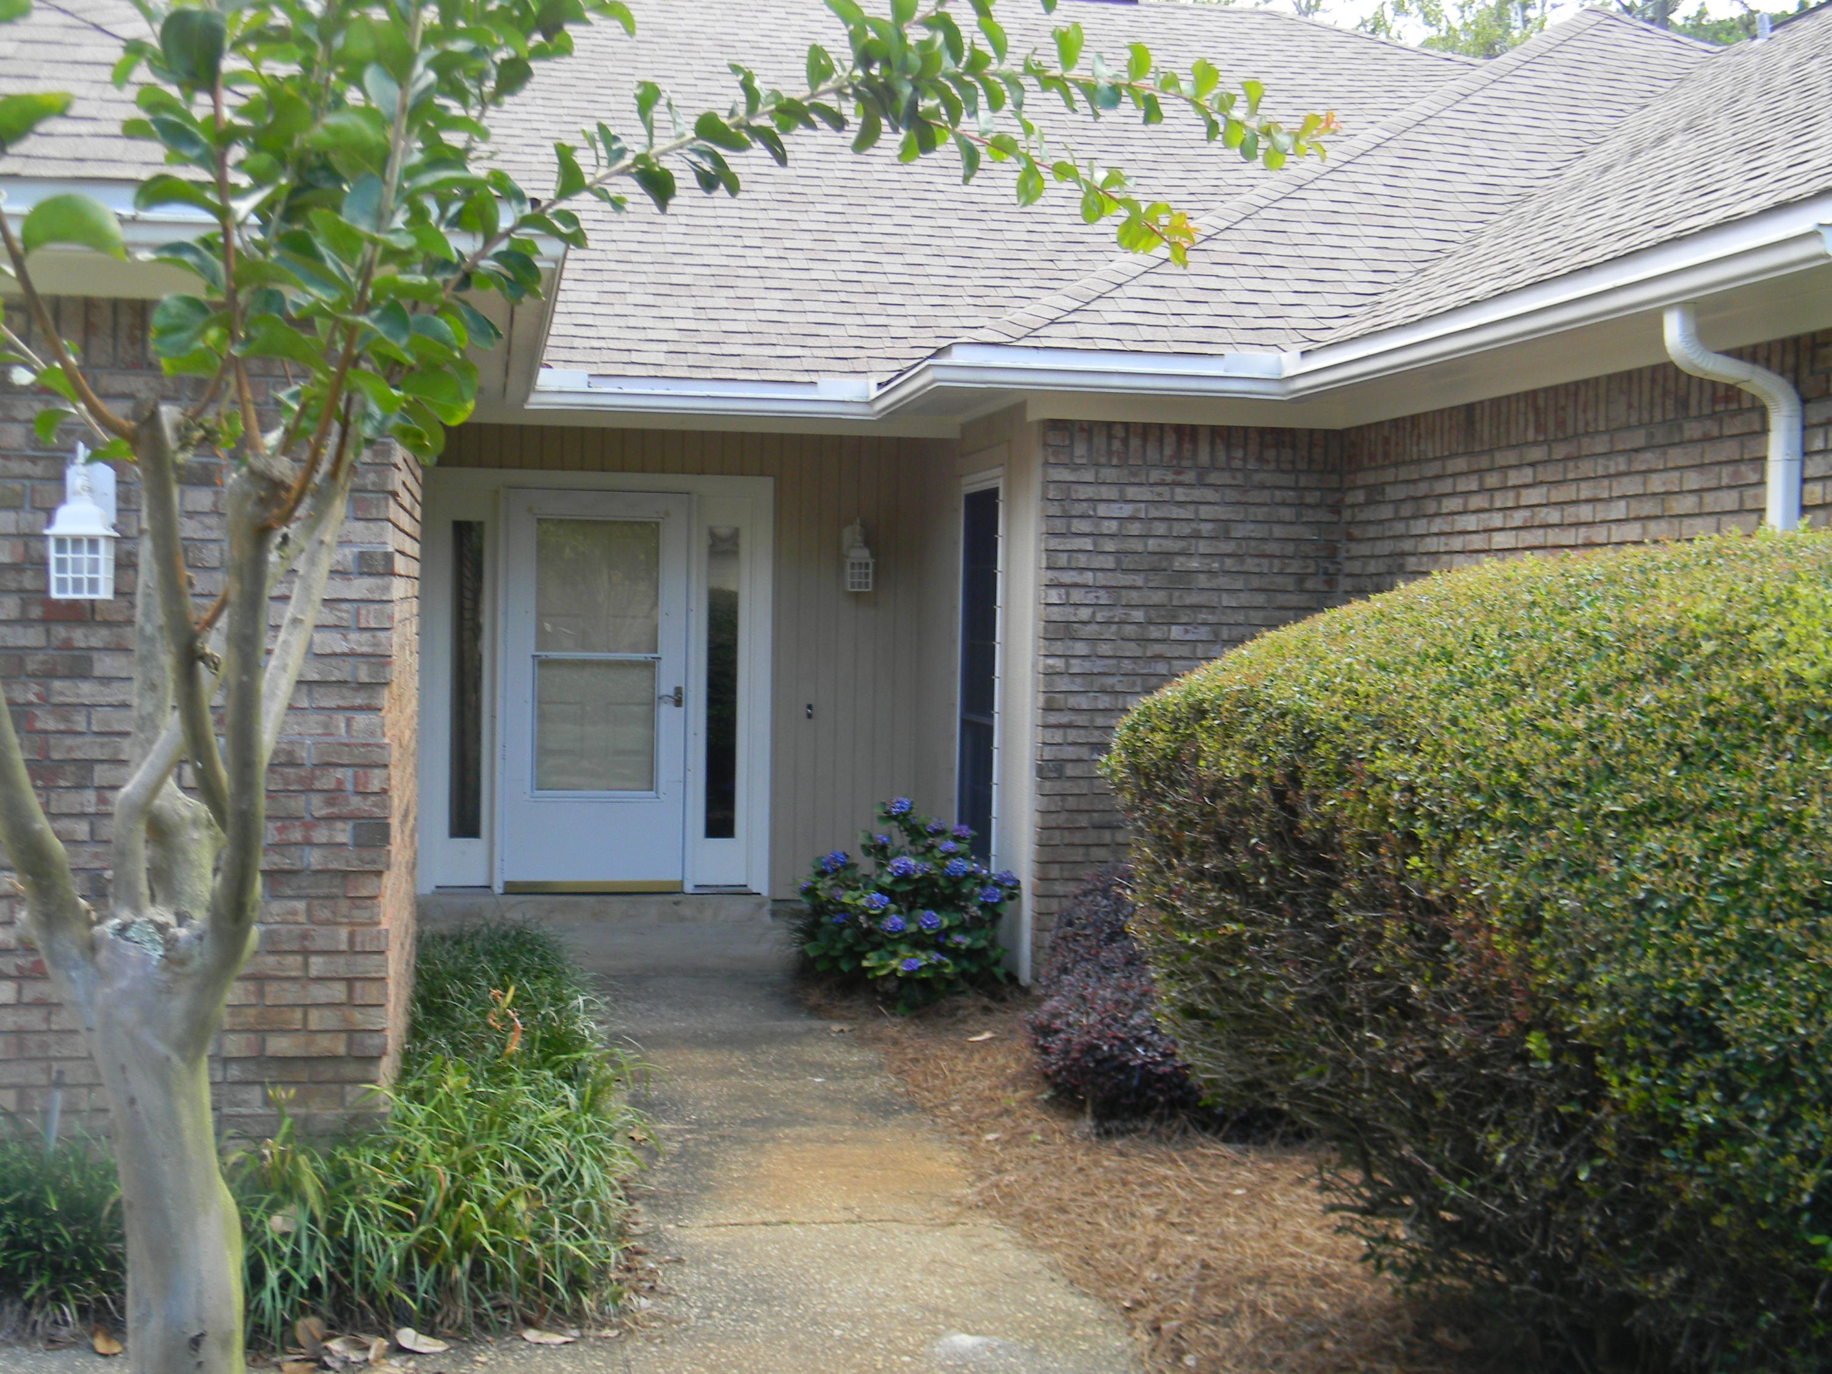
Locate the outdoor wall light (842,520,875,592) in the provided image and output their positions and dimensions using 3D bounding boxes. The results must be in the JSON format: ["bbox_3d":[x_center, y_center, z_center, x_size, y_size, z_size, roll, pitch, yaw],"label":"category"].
[{"bbox_3d":[-0.295,-0.669,11.068,0.150,0.374,0.210,1,2,-11],"label":"outdoor wall light"}]

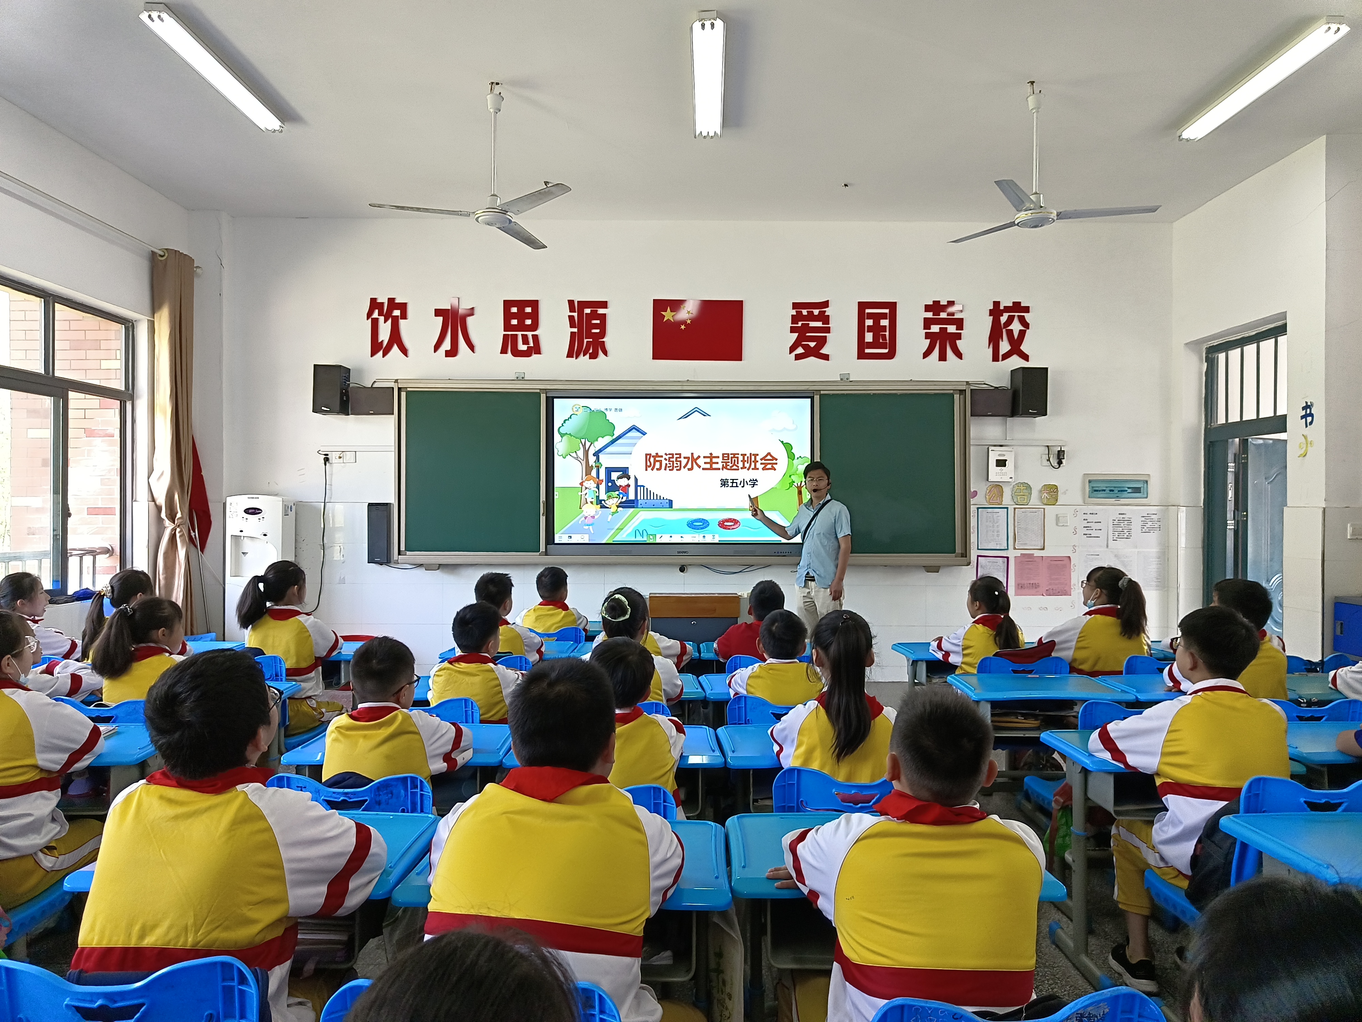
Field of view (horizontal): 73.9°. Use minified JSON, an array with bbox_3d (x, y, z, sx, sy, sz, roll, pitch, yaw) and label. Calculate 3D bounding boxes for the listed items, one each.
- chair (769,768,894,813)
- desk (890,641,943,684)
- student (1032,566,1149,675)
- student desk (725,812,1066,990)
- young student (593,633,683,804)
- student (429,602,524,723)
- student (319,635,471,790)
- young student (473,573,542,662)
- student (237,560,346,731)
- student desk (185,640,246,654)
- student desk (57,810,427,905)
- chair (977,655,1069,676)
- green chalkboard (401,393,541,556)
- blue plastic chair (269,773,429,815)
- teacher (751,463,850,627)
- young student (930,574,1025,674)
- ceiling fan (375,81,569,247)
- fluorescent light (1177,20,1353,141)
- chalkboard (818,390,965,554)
[{"bbox_3d":[0.440,1.000,2.400,0.420,0.730,0.450,0,0,0],"label":"chair"},{"bbox_3d":[1.390,1.019,4.440,0.610,0.690,0.400,0,0,0],"label":"desk"},{"bbox_3d":[1.830,0.796,4.020,0.450,1.140,0.570,0,0,-12],"label":"student"},{"bbox_3d":[0.397,0.994,1.810,0.610,0.652,0.410,0,0,2],"label":"student desk"},{"bbox_3d":[-0.145,0.817,2.461,0.400,0.970,0.560,0,0,6],"label":"young student"},{"bbox_3d":[-0.729,0.804,3.326,0.410,0.980,0.560,0,0,8],"label":"student"},{"bbox_3d":[-0.715,0.823,2.380,0.380,0.995,0.570,0,0,9],"label":"student"},{"bbox_3d":[-0.837,0.782,4.221,0.420,1.010,0.560,0,0,10],"label":"young student"},{"bbox_3d":[-1.680,0.789,4.000,0.430,1.130,0.570,0,0,13],"label":"student"},{"bbox_3d":[-2.470,1.006,4.360,0.610,0.690,0.400,0,0,0],"label":"student desk"},{"bbox_3d":[-0.847,0.994,1.872,0.620,0.620,0.410,0,0,-3],"label":"student desk"},{"bbox_3d":[1.451,0.953,4.037,0.400,0.690,0.420,0,0,1],"label":"chair"},{"bbox_3d":[-1.554,-0.284,6.710,1.040,1.210,0.040,0,0,0],"label":"green chalkboard"},{"bbox_3d":[-0.765,0.966,2.250,0.400,0.708,0.430,0,0,1],"label":"blue plastic chair"},{"bbox_3d":[0.800,0.500,5.850,0.630,1.640,0.420,0,0,33],"label":"teacher"},{"bbox_3d":[1.360,0.805,4.120,0.400,1.030,0.580,0,0,-20],"label":"young student"},{"bbox_3d":[-0.983,-1.793,4.593,1.090,0.730,1.090,0,0,0],"label":"ceiling fan"},{"bbox_3d":[2.870,-2.110,4.530,0.120,0.080,1.240,0,0,0],"label":"fluorescent light"},{"bbox_3d":[1.546,-0.279,6.710,1.045,1.210,0.040,0,0,0],"label":"chalkboard"}]

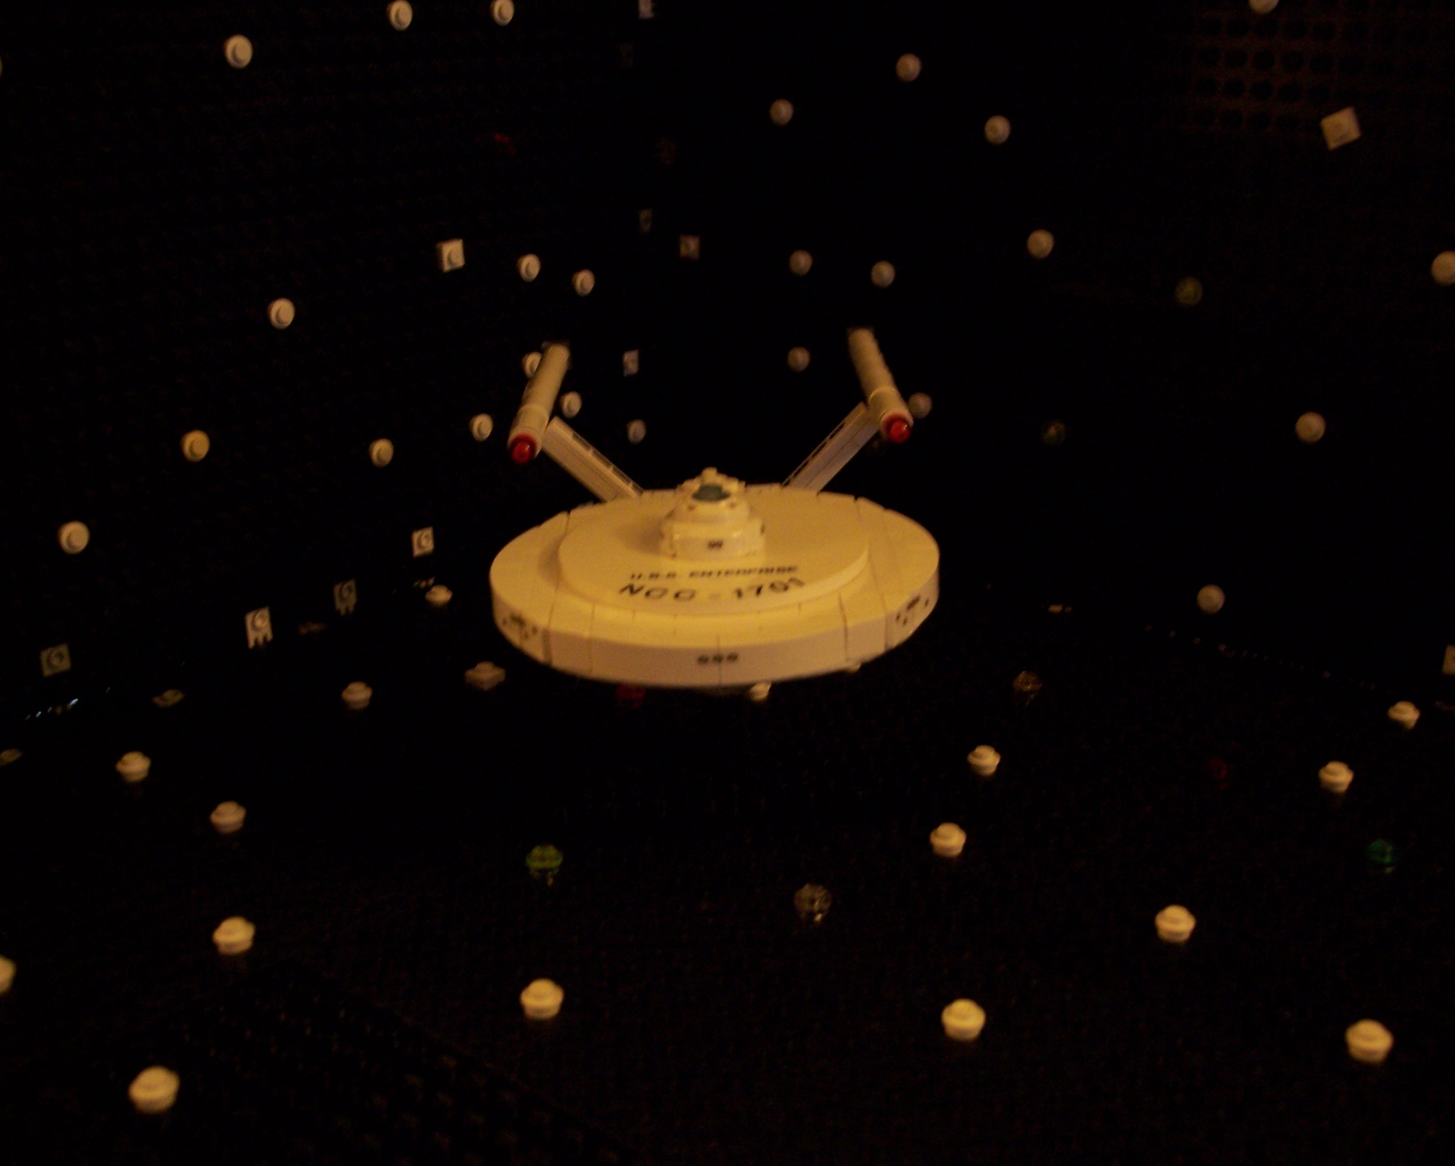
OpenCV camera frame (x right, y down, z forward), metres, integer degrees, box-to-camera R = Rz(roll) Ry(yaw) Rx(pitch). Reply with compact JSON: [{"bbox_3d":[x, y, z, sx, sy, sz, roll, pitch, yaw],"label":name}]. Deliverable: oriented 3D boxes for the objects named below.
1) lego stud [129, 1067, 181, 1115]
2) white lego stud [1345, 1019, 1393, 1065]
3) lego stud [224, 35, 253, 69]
[{"bbox_3d":[-0.100,0.089,0.307,0.008,0.005,0.008,0,20,0],"label":"lego stud"},{"bbox_3d":[0.119,0.085,0.324,0.008,0.005,0.008,0,20,0],"label":"white lego stud"},{"bbox_3d":[-0.130,-0.142,0.466,0.005,0.008,0.008,17,26,37],"label":"lego stud"}]

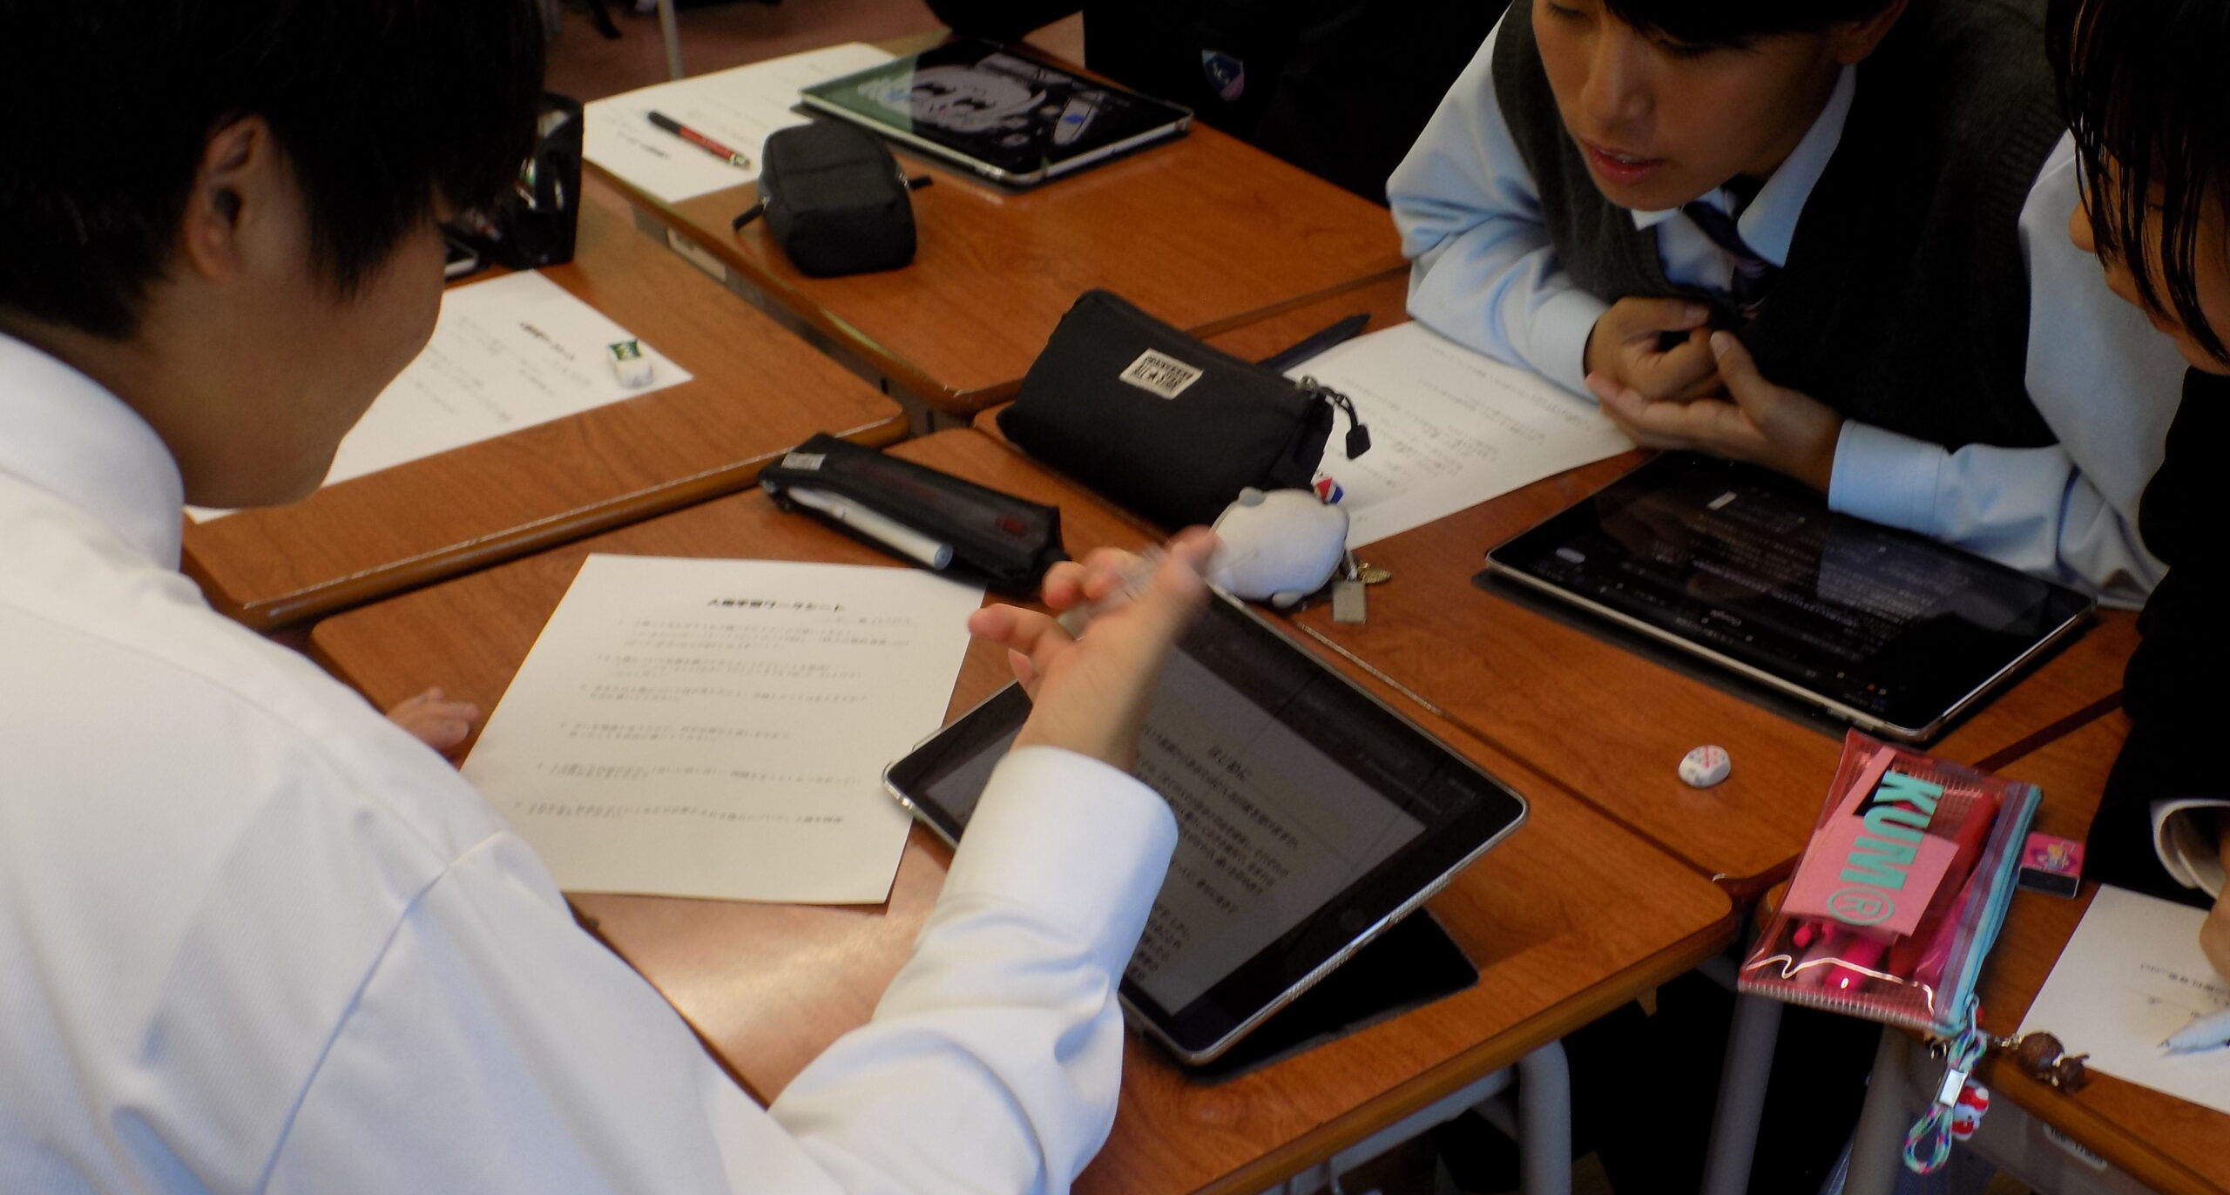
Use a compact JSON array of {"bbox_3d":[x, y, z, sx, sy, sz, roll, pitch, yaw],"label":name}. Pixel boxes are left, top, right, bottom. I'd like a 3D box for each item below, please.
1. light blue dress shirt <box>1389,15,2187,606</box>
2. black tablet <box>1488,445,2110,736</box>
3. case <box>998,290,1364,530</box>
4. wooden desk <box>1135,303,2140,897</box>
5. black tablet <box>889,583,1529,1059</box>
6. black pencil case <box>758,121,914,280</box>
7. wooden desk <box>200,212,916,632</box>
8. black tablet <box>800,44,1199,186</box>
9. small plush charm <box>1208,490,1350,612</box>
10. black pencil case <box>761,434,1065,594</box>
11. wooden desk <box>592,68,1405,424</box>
[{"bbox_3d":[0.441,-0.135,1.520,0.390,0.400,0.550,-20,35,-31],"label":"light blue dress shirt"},{"bbox_3d":[0.339,-0.006,1.339,0.252,0.010,0.176,25,38,38],"label":"black tablet"},{"bbox_3d":[0.027,-0.105,1.486,0.090,0.062,0.200,-23,37,-35],"label":"case"},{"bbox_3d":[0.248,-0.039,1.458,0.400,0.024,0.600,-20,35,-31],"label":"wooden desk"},{"bbox_3d":[0.034,0.087,1.139,0.176,0.010,0.252,-34,39,-17],"label":"black tablet"},{"bbox_3d":[-0.186,-0.270,1.766,0.078,0.051,0.150,-9,30,-14],"label":"black pencil case"},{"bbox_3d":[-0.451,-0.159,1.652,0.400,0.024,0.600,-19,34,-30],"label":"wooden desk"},{"bbox_3d":[-0.088,-0.365,1.971,0.176,0.010,0.252,-26,38,-38],"label":"black tablet"},{"bbox_3d":[0.085,-0.028,1.362,0.064,0.045,0.055,4,30,8],"label":"small plush charm"},{"bbox_3d":[-0.106,-0.045,1.405,0.190,0.032,0.046,20,35,32],"label":"black pencil case"},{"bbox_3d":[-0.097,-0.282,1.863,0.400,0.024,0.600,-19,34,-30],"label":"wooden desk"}]

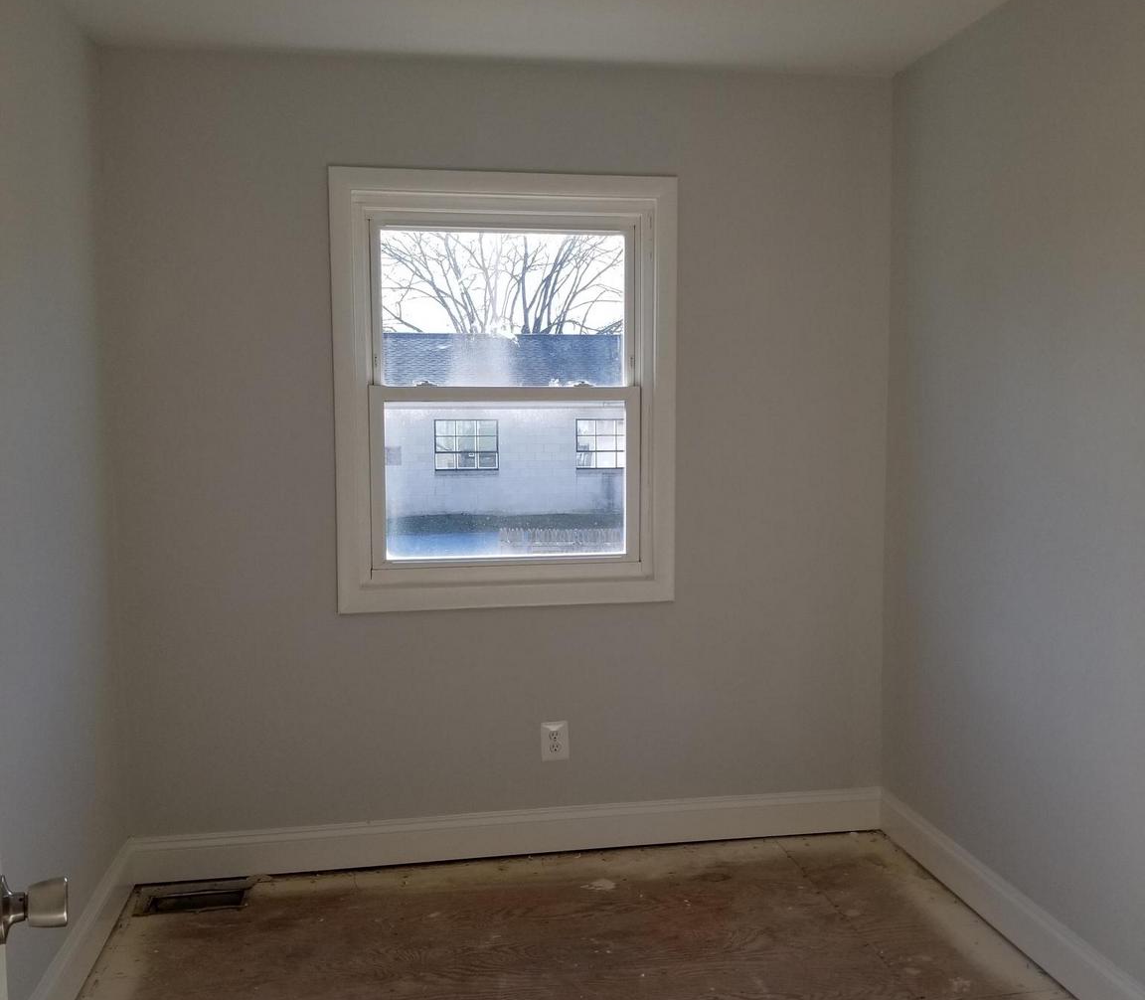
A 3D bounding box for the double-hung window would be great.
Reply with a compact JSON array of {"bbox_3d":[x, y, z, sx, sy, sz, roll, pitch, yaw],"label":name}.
[{"bbox_3d":[-0.197,-0.327,3.507,1.035,1.310,0.110,-1,5,-9],"label":"double-hung window"}]

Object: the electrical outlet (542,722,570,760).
[{"bbox_3d":[-0.055,0.753,3.585,0.082,0.123,0.010,-1,5,-9],"label":"electrical outlet"}]

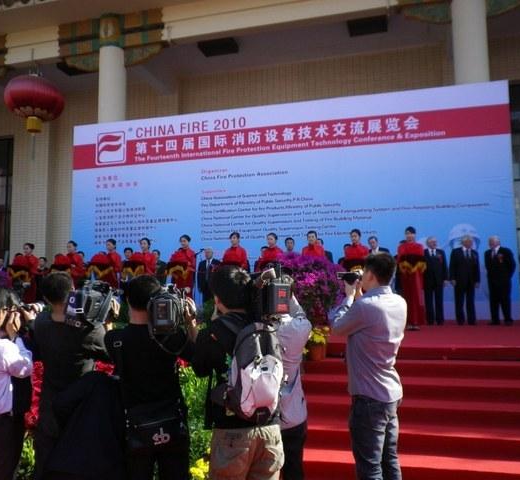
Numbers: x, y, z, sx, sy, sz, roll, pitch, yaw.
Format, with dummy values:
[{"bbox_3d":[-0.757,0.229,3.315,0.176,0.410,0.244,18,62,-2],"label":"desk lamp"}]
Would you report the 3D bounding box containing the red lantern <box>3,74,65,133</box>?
[{"bbox_3d":[-6.775,-4.077,15.486,1.660,1.650,1.660,-2,-6,15],"label":"red lantern"}]

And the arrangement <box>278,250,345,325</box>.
[{"bbox_3d":[0.683,0.737,7.000,0.950,1.100,0.920,-2,-6,15],"label":"arrangement"}]

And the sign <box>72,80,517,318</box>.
[{"bbox_3d":[0.235,-0.709,12.630,10.950,5.250,0.150,-2,-6,15],"label":"sign"}]

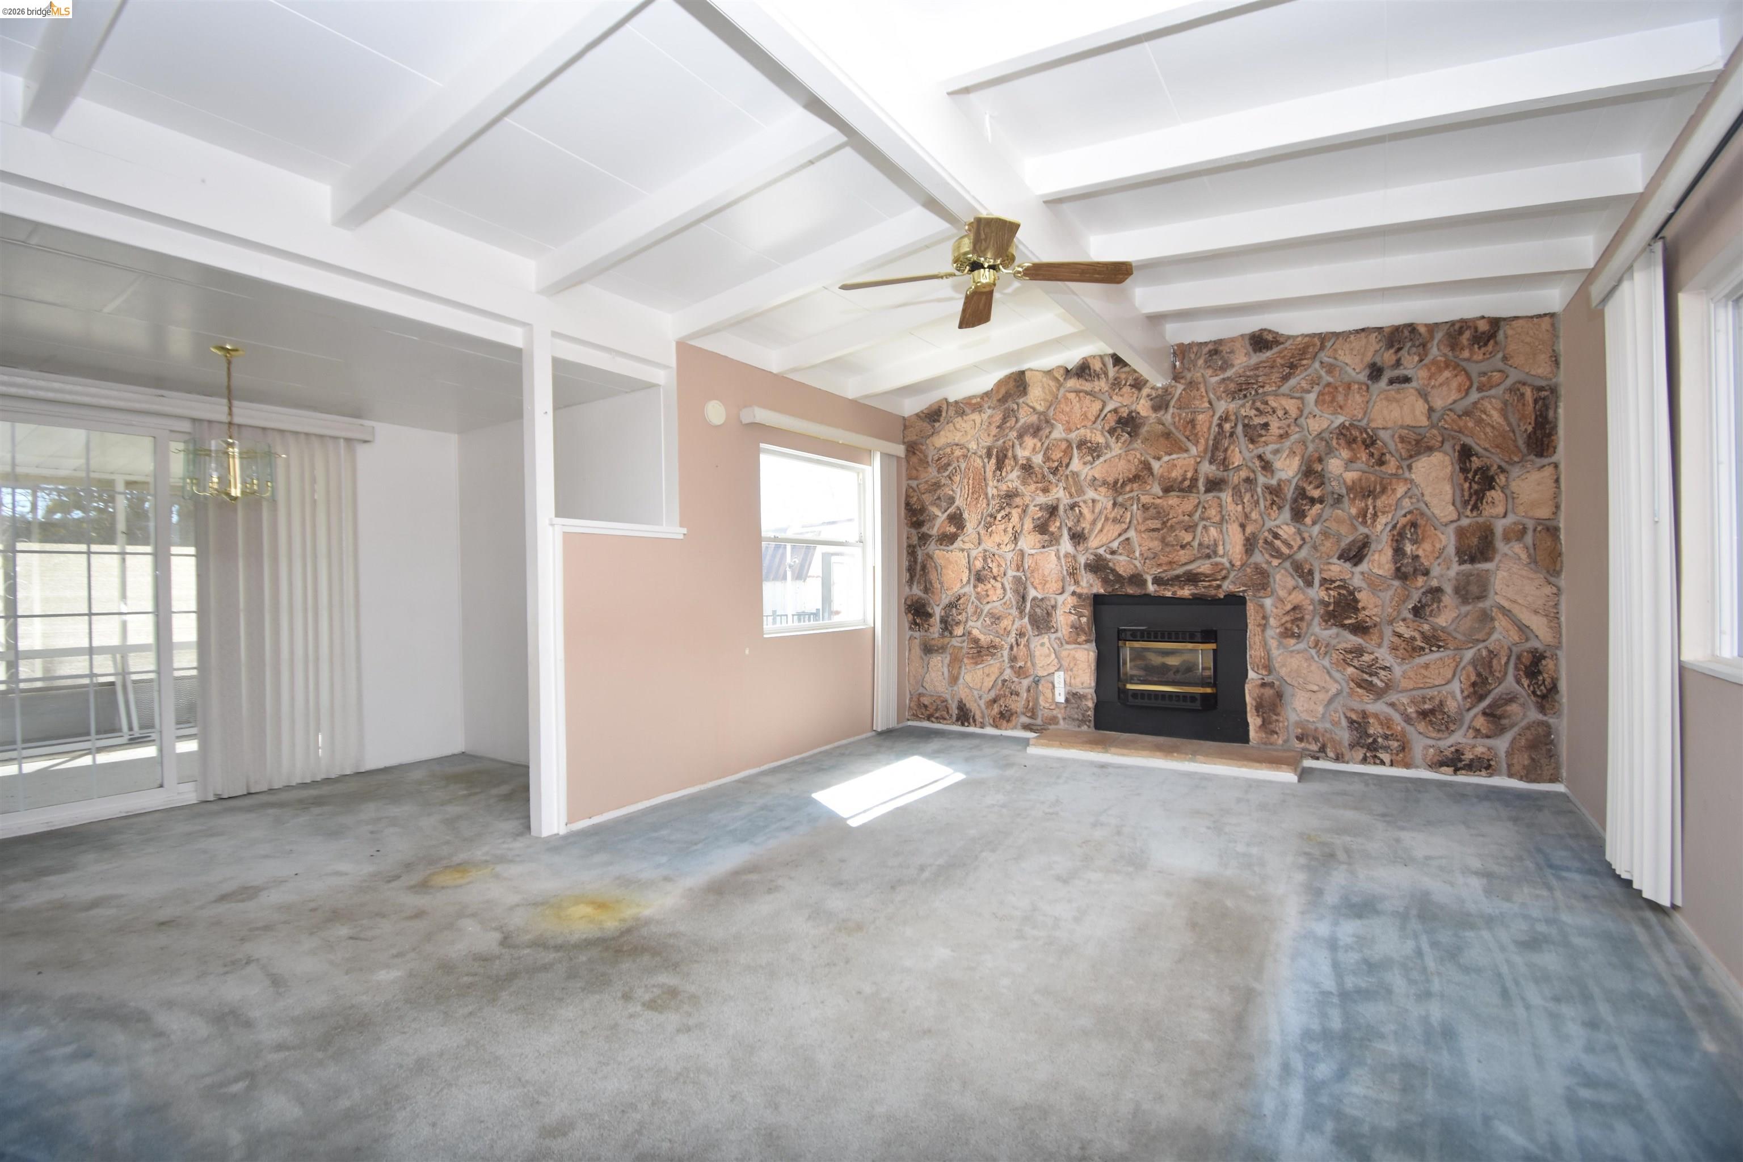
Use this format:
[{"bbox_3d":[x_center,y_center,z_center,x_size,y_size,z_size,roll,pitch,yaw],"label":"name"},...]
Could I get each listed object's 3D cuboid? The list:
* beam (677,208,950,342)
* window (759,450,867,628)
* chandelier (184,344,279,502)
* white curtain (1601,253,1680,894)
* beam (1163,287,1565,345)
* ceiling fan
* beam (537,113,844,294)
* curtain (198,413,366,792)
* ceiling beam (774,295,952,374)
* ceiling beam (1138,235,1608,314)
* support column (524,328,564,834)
[{"bbox_3d":[-0.328,-1.513,3.602,1.875,0.145,0.080,-6,-3,35],"label":"beam"},{"bbox_3d":[-0.374,-0.259,5.180,0.090,1.220,1.200,-1,0,35],"label":"window"},{"bbox_3d":[-2.928,-0.705,3.312,0.340,0.690,0.340,-1,0,35],"label":"chandelier"},{"bbox_3d":[2.663,-0.009,2.527,0.100,2.120,0.470,-1,0,35],"label":"white curtain"},{"bbox_3d":[2.821,-1.560,4.372,1.957,0.135,0.080,8,5,35],"label":"beam"},{"bbox_3d":[0.444,-1.245,2.833,1.090,0.235,1.050,-1,0,5],"label":"ceiling fan"},{"bbox_3d":[-0.794,-1.506,2.942,1.875,0.145,0.080,-6,-3,35],"label":"beam"},{"bbox_3d":[-3.468,0.158,4.293,0.090,2.070,0.760,-1,0,35],"label":"curtain"},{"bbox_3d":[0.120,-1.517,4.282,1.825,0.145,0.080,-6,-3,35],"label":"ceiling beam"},{"bbox_3d":[2.406,-1.559,3.783,1.957,0.145,0.080,8,5,35],"label":"ceiling beam"},{"bbox_3d":[-1.560,-0.011,3.455,0.105,2.417,0.095,-1,0,35],"label":"support column"}]

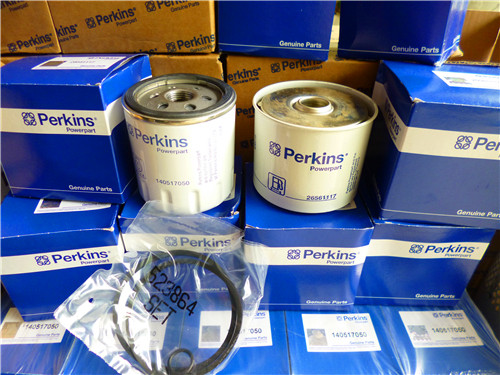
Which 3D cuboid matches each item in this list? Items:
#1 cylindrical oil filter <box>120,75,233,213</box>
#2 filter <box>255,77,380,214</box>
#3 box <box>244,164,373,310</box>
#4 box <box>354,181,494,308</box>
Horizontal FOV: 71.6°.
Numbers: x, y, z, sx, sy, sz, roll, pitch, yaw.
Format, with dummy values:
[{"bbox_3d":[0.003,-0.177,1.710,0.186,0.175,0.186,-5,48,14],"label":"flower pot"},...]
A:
[{"bbox_3d":[-0.048,-0.034,0.266,0.079,0.077,0.079,-1,37,0],"label":"cylindrical oil filter"},{"bbox_3d":[0.047,-0.034,0.270,0.088,0.068,0.088,-1,37,0],"label":"filter"},{"bbox_3d":[0.044,0.041,0.306,0.088,0.096,0.086,0,37,2],"label":"box"},{"bbox_3d":[0.135,0.038,0.307,0.088,0.096,0.086,0,37,2],"label":"box"}]

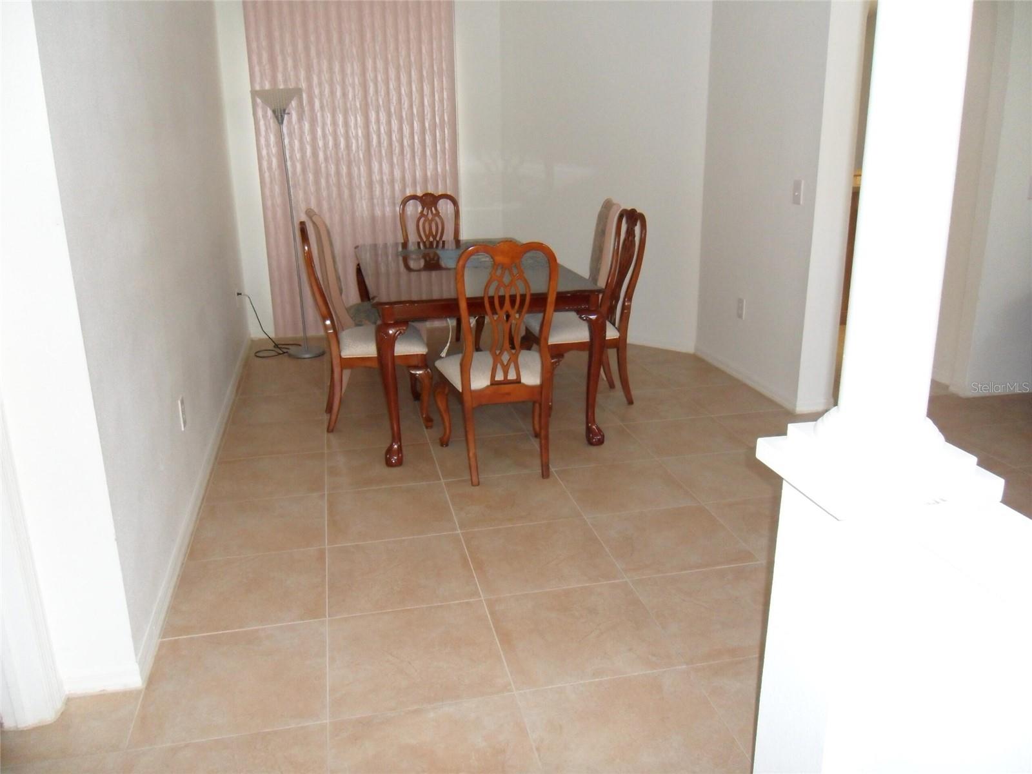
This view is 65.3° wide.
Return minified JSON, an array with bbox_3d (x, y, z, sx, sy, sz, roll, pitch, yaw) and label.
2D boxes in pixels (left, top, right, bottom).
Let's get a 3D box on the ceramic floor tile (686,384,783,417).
[{"bbox_3d":[1.280,0.079,4.768,0.475,0.010,0.485,-4,18,-12],"label":"ceramic floor tile"}]

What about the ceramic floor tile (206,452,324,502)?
[{"bbox_3d":[-1.139,0.421,3.731,0.510,0.010,0.505,-4,18,-12],"label":"ceramic floor tile"}]

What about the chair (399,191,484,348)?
[{"bbox_3d":[-0.540,-0.776,5.618,0.527,1.044,0.644,-4,17,-12],"label":"chair"}]

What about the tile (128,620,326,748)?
[{"bbox_3d":[-0.765,0.804,2.216,0.488,0.010,0.488,-4,17,-12],"label":"tile"}]

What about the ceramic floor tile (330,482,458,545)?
[{"bbox_3d":[-0.525,0.527,3.376,0.510,0.010,0.505,-4,18,-12],"label":"ceramic floor tile"}]

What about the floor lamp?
[{"bbox_3d":[-1.494,-1.061,5.384,0.310,1.748,0.310,-5,18,-12],"label":"floor lamp"}]

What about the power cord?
[{"bbox_3d":[-1.742,-0.448,5.672,0.410,0.405,0.342,-4,17,-12],"label":"power cord"}]

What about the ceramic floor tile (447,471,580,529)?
[{"bbox_3d":[-0.021,0.489,3.483,0.510,0.010,0.505,-4,18,-12],"label":"ceramic floor tile"}]

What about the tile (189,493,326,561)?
[{"bbox_3d":[-1.030,0.564,3.268,0.510,0.010,0.505,-4,18,-12],"label":"tile"}]

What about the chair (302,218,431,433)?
[{"bbox_3d":[-0.777,-0.336,4.166,0.620,1.044,0.517,-4,17,-12],"label":"chair"}]

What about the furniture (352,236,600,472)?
[{"bbox_3d":[-0.304,-0.315,4.611,1.076,0.771,1.882,-5,18,-12],"label":"furniture"}]

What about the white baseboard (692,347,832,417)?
[{"bbox_3d":[1.527,-0.092,5.154,0.222,0.083,1.349,-4,18,-12],"label":"white baseboard"}]

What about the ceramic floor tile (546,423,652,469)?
[{"bbox_3d":[0.367,0.295,3.967,0.508,0.010,0.483,-5,18,-12],"label":"ceramic floor tile"}]

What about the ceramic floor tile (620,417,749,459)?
[{"bbox_3d":[0.826,0.250,3.999,0.488,0.010,0.488,-4,17,-12],"label":"ceramic floor tile"}]

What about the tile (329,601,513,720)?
[{"bbox_3d":[-0.307,0.813,2.449,0.510,0.010,0.505,-4,18,-12],"label":"tile"}]

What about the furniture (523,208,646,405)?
[{"bbox_3d":[0.383,-0.442,4.498,0.599,1.062,0.508,-5,18,-14],"label":"furniture"}]

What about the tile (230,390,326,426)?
[{"bbox_3d":[-1.333,0.126,4.547,0.508,0.010,0.483,-5,18,-12],"label":"tile"}]

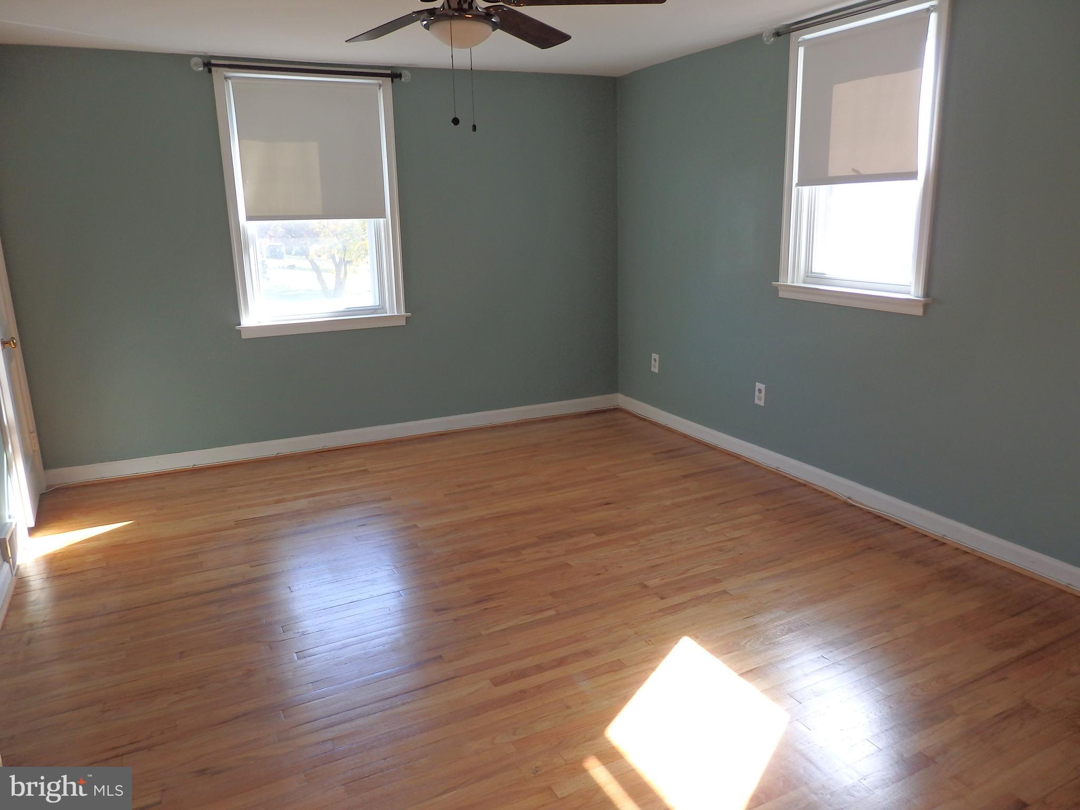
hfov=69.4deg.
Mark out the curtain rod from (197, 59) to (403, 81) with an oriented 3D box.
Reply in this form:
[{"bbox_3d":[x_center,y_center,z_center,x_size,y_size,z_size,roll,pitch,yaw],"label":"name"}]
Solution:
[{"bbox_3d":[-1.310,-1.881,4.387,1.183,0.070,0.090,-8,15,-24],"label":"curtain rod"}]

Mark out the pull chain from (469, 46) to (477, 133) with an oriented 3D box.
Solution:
[{"bbox_3d":[-0.233,-1.092,2.700,0.015,0.280,0.015,-8,15,-24],"label":"pull chain"}]

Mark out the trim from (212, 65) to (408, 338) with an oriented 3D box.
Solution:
[{"bbox_3d":[-1.332,-1.197,4.647,1.004,1.526,0.120,-8,15,-24],"label":"trim"}]

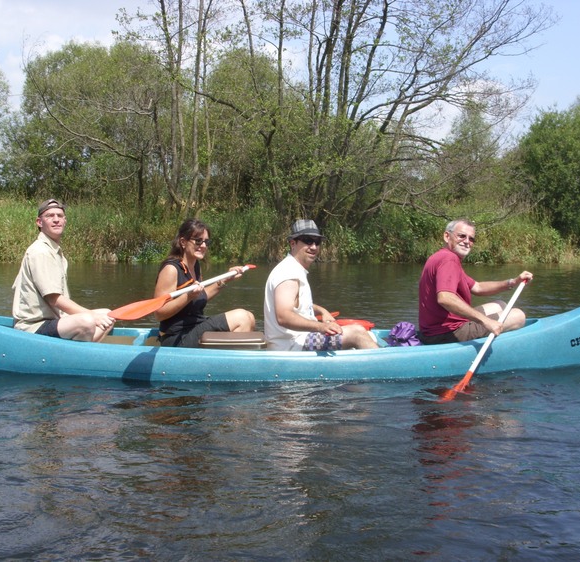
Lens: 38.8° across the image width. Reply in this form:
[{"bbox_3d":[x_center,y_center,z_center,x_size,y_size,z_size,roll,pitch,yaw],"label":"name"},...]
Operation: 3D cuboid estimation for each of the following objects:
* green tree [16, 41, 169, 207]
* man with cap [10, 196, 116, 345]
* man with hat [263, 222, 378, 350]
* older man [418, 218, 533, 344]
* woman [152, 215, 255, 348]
[{"bbox_3d":[-7.438,-5.781,31.000,5.800,6.553,5.200,0,4,0],"label":"green tree"},{"bbox_3d":[-1.452,-0.010,5.300,0.700,1.043,0.540,1,4,10],"label":"man with cap"},{"bbox_3d":[0.220,0.070,5.250,0.780,0.938,0.560,1,4,10],"label":"man with hat"},{"bbox_3d":[1.212,0.049,5.350,0.780,0.910,0.580,0,4,5],"label":"older man"},{"bbox_3d":[-0.542,0.061,5.250,0.680,0.918,0.520,1,4,12],"label":"woman"}]

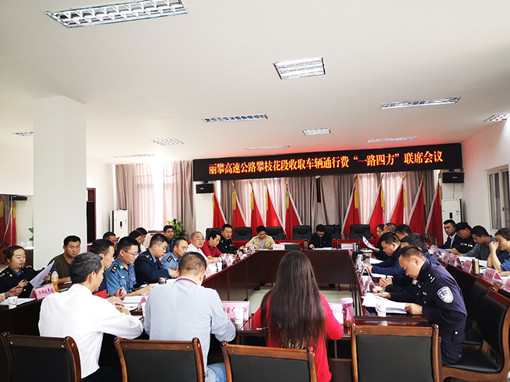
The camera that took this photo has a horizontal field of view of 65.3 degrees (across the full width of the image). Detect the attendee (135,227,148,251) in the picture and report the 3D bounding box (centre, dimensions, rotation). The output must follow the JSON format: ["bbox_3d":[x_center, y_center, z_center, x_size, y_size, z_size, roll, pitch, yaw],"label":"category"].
[{"bbox_3d":[-1.885,1.298,7.027,0.720,1.300,0.500,-3,-3,29],"label":"attendee"}]

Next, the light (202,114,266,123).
[{"bbox_3d":[-0.386,-1.420,7.665,1.220,0.070,0.320,-2,-3,12],"label":"light"}]

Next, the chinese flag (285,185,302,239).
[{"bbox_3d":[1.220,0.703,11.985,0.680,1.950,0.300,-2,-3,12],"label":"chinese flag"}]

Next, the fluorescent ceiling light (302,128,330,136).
[{"bbox_3d":[1.447,-1.393,9.249,0.620,0.070,0.620,-2,-3,12],"label":"fluorescent ceiling light"}]

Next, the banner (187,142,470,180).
[{"bbox_3d":[1.881,-0.776,11.583,7.683,0.690,0.138,-2,-3,11],"label":"banner"}]

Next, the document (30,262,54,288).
[{"bbox_3d":[-1.930,0.769,3.620,0.020,0.265,0.200,36,-33,7],"label":"document"}]

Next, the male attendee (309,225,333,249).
[{"bbox_3d":[1.292,1.220,7.570,0.520,1.190,0.720,-2,-3,12],"label":"male attendee"}]

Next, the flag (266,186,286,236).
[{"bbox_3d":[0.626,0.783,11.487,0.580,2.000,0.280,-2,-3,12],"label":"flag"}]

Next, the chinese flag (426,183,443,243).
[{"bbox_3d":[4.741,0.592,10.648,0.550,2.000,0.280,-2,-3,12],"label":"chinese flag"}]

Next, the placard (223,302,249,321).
[{"bbox_3d":[-0.158,0.893,2.979,0.240,0.118,0.090,-2,-3,12],"label":"placard"}]

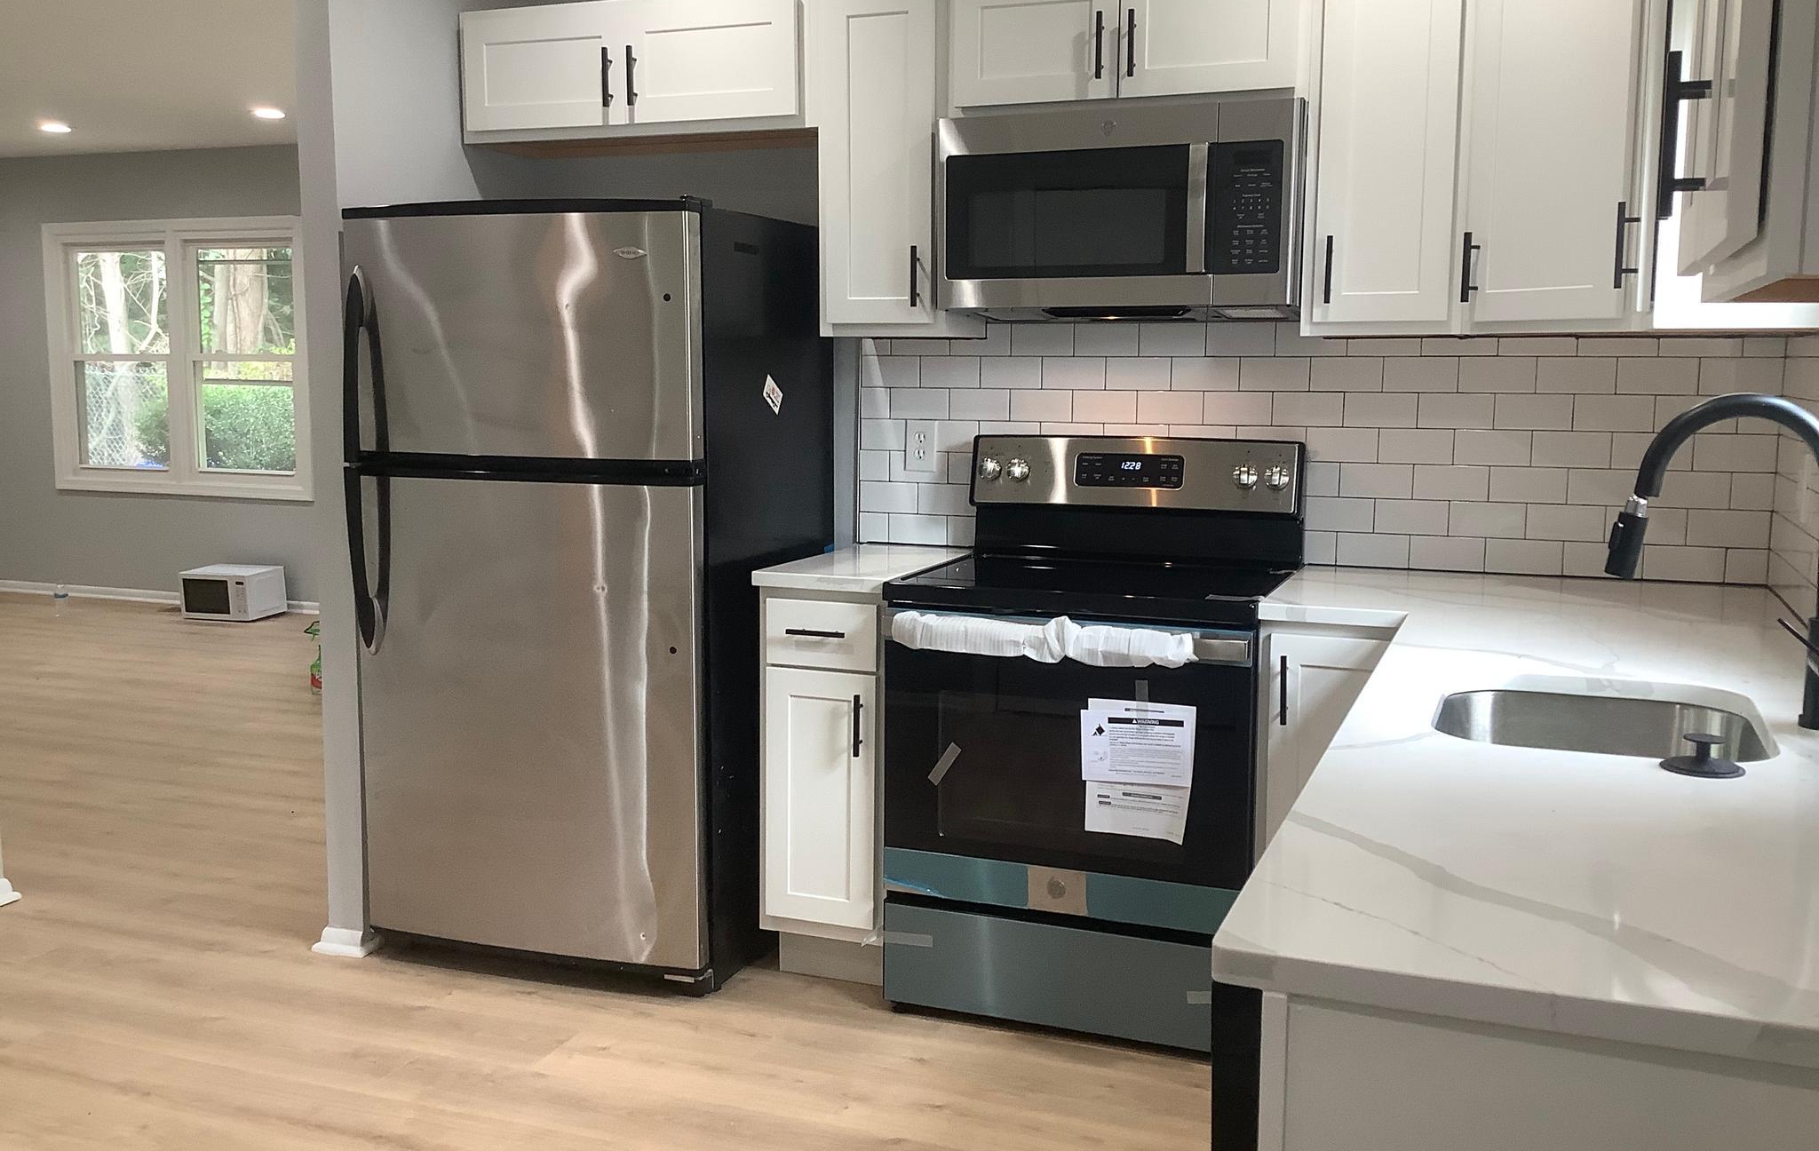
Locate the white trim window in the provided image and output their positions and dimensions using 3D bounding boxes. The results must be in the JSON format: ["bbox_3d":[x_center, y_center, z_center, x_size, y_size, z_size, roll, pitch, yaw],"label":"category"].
[{"bbox_3d":[-4.001,-1.185,8.929,1.800,1.490,0.100,3,8,20],"label":"white trim window"}]

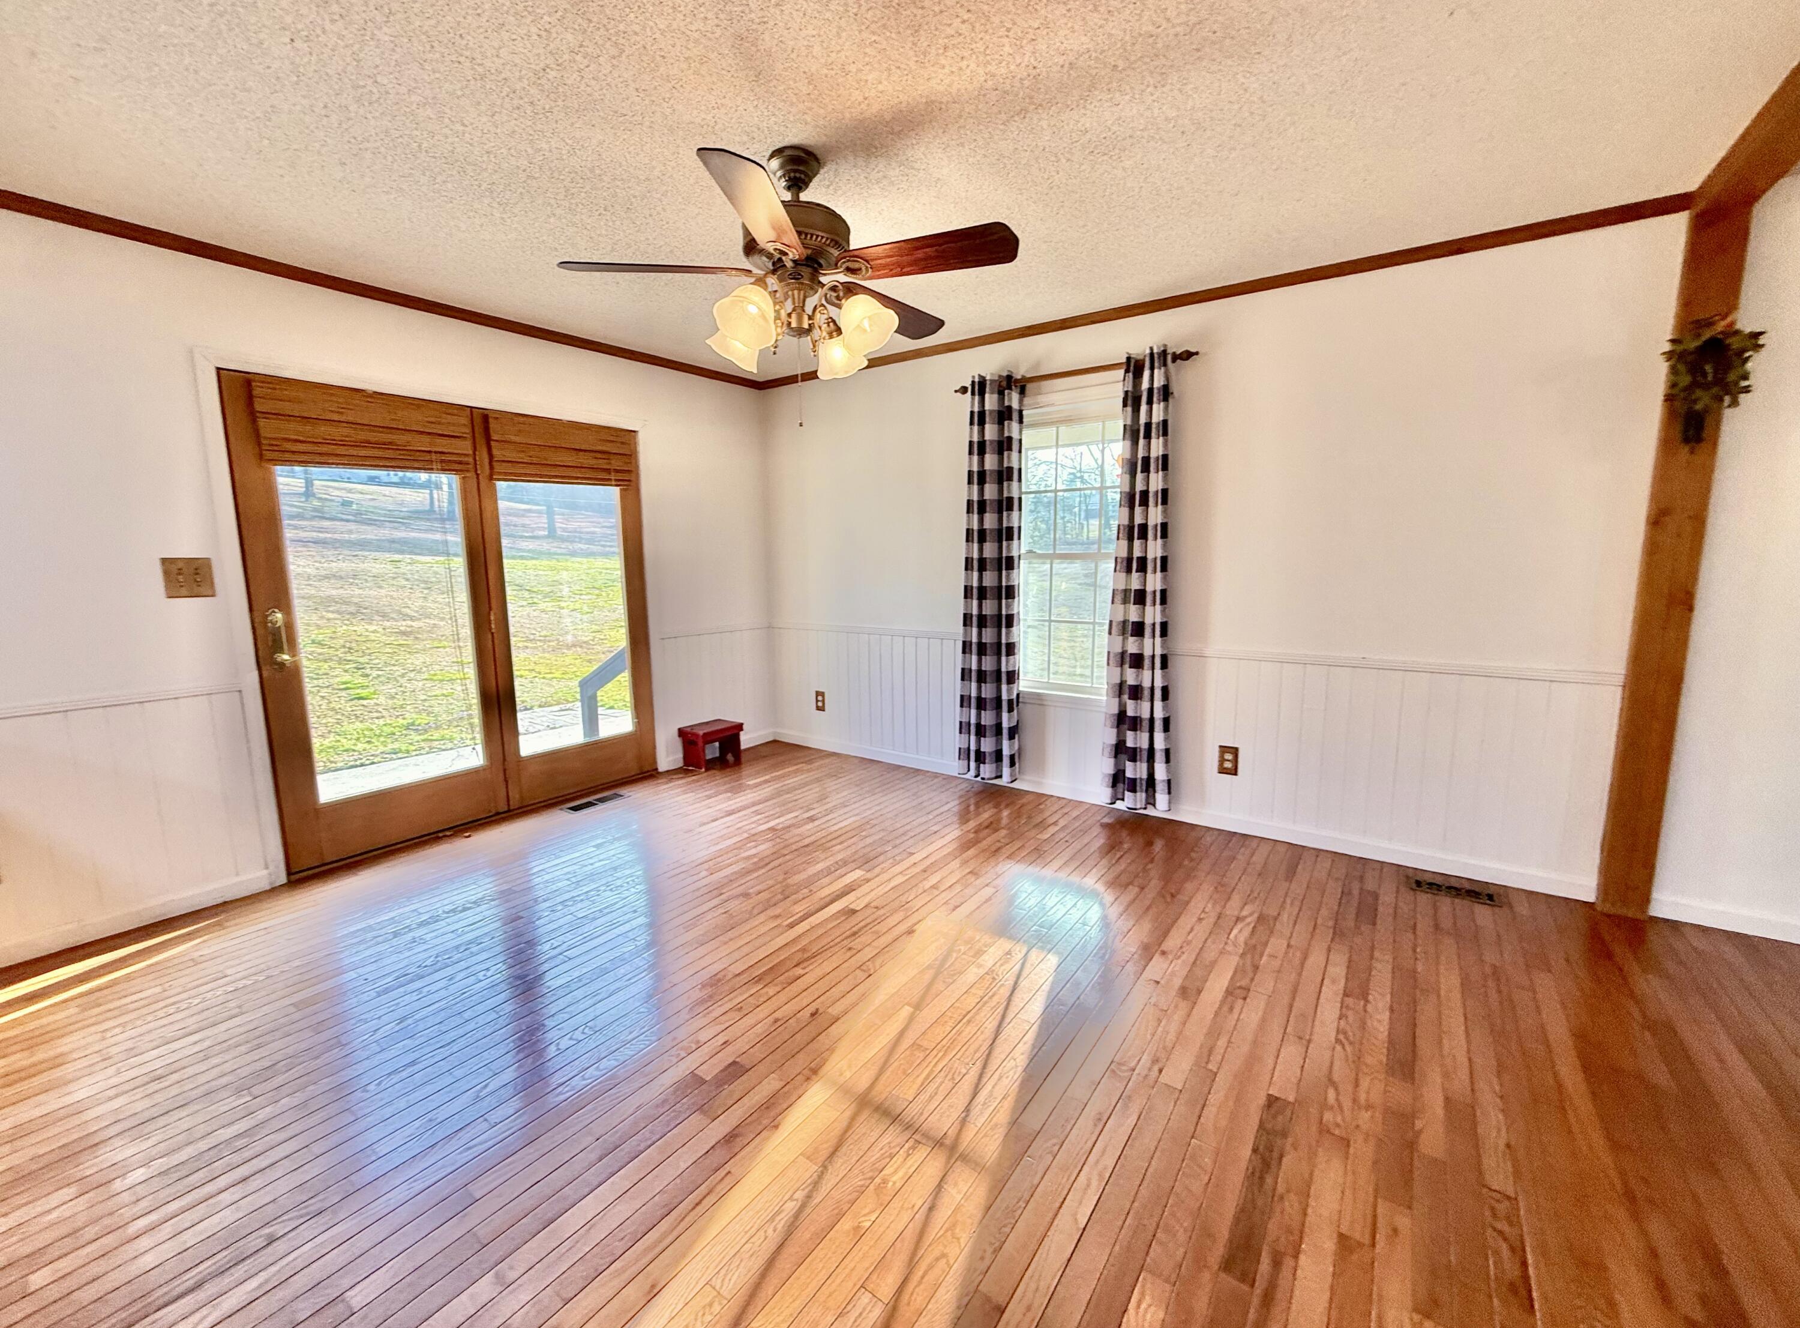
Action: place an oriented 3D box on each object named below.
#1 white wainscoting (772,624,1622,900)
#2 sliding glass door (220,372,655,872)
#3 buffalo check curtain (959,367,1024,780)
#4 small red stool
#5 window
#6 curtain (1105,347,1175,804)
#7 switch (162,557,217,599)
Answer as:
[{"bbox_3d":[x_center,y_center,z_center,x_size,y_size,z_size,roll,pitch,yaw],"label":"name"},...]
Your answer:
[{"bbox_3d":[0.821,0.293,3.879,4.303,0.854,0.040,5,10,35],"label":"white wainscoting"},{"bbox_3d":[-2.033,-0.221,3.593,0.100,2.014,1.802,5,10,35],"label":"sliding glass door"},{"bbox_3d":[0.482,-0.410,3.919,0.335,2.120,0.120,5,10,35],"label":"buffalo check curtain"},{"bbox_3d":[-1.183,0.514,4.588,0.236,0.247,0.325,5,10,35],"label":"small red stool"},{"bbox_3d":[0.910,-0.556,3.756,0.780,1.411,0.090,5,10,35],"label":"window"},{"bbox_3d":[1.140,-0.347,3.456,0.300,2.120,0.120,5,10,35],"label":"curtain"},{"bbox_3d":[-2.618,-0.316,2.680,0.018,0.144,0.133,5,10,35],"label":"switch"}]

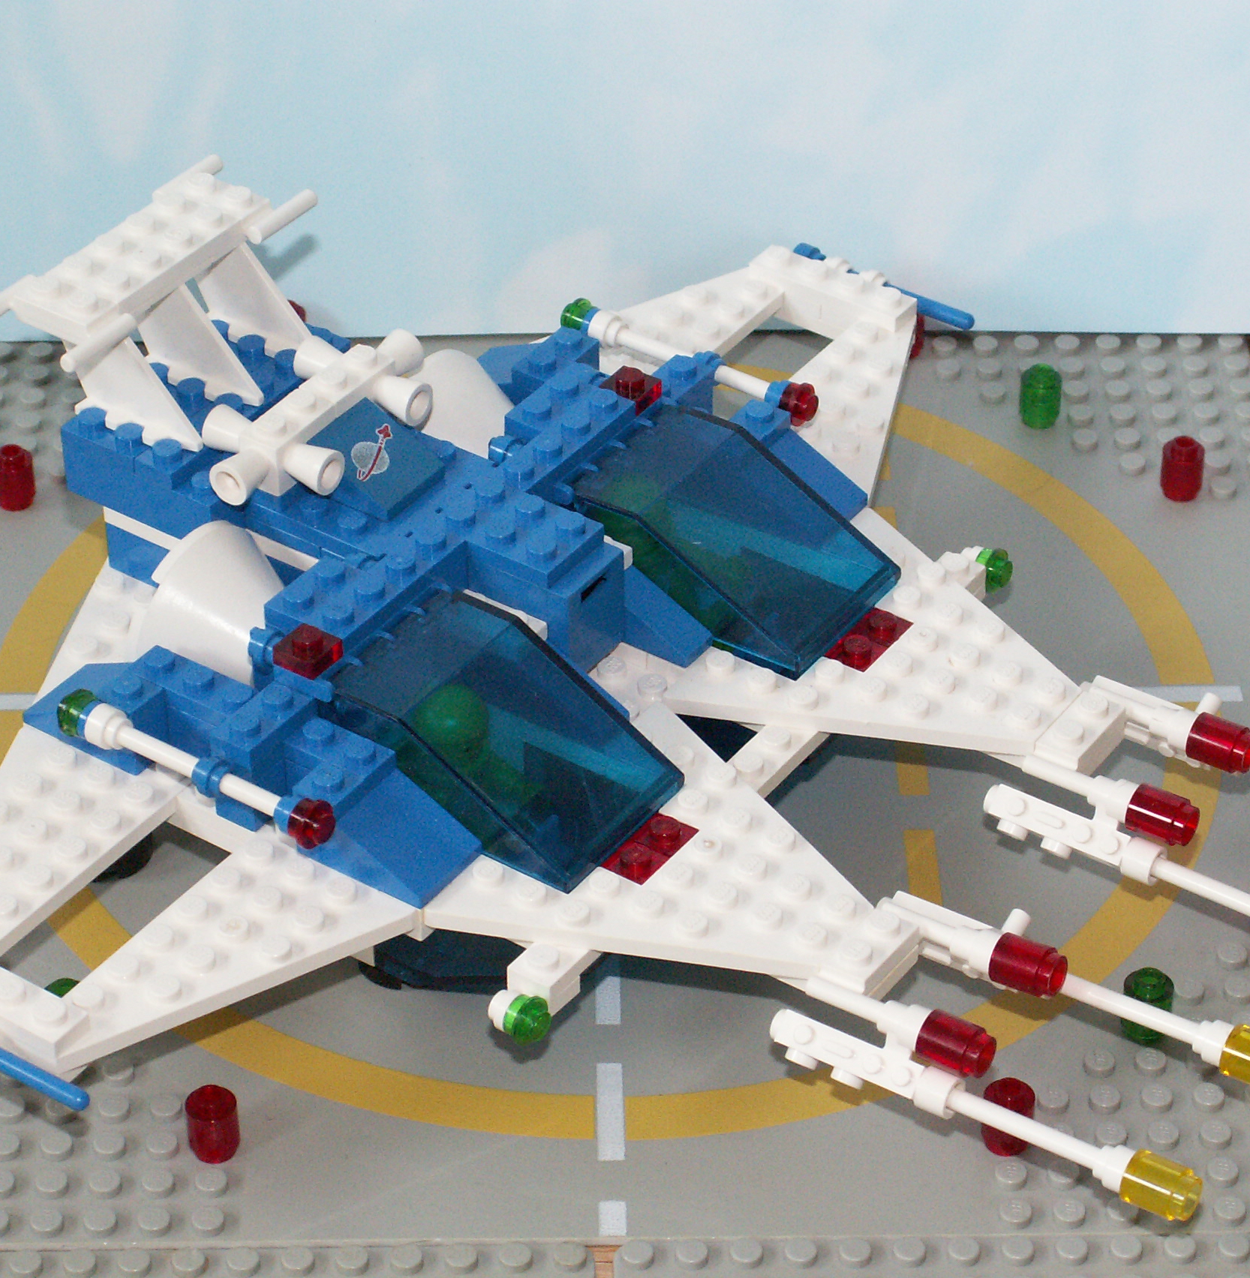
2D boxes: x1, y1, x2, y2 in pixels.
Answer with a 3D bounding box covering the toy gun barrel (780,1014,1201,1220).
[{"bbox_3d":[0.051,0.069,0.552,0.069,0.009,0.009,21,42,29],"label":"toy gun barrel"}]

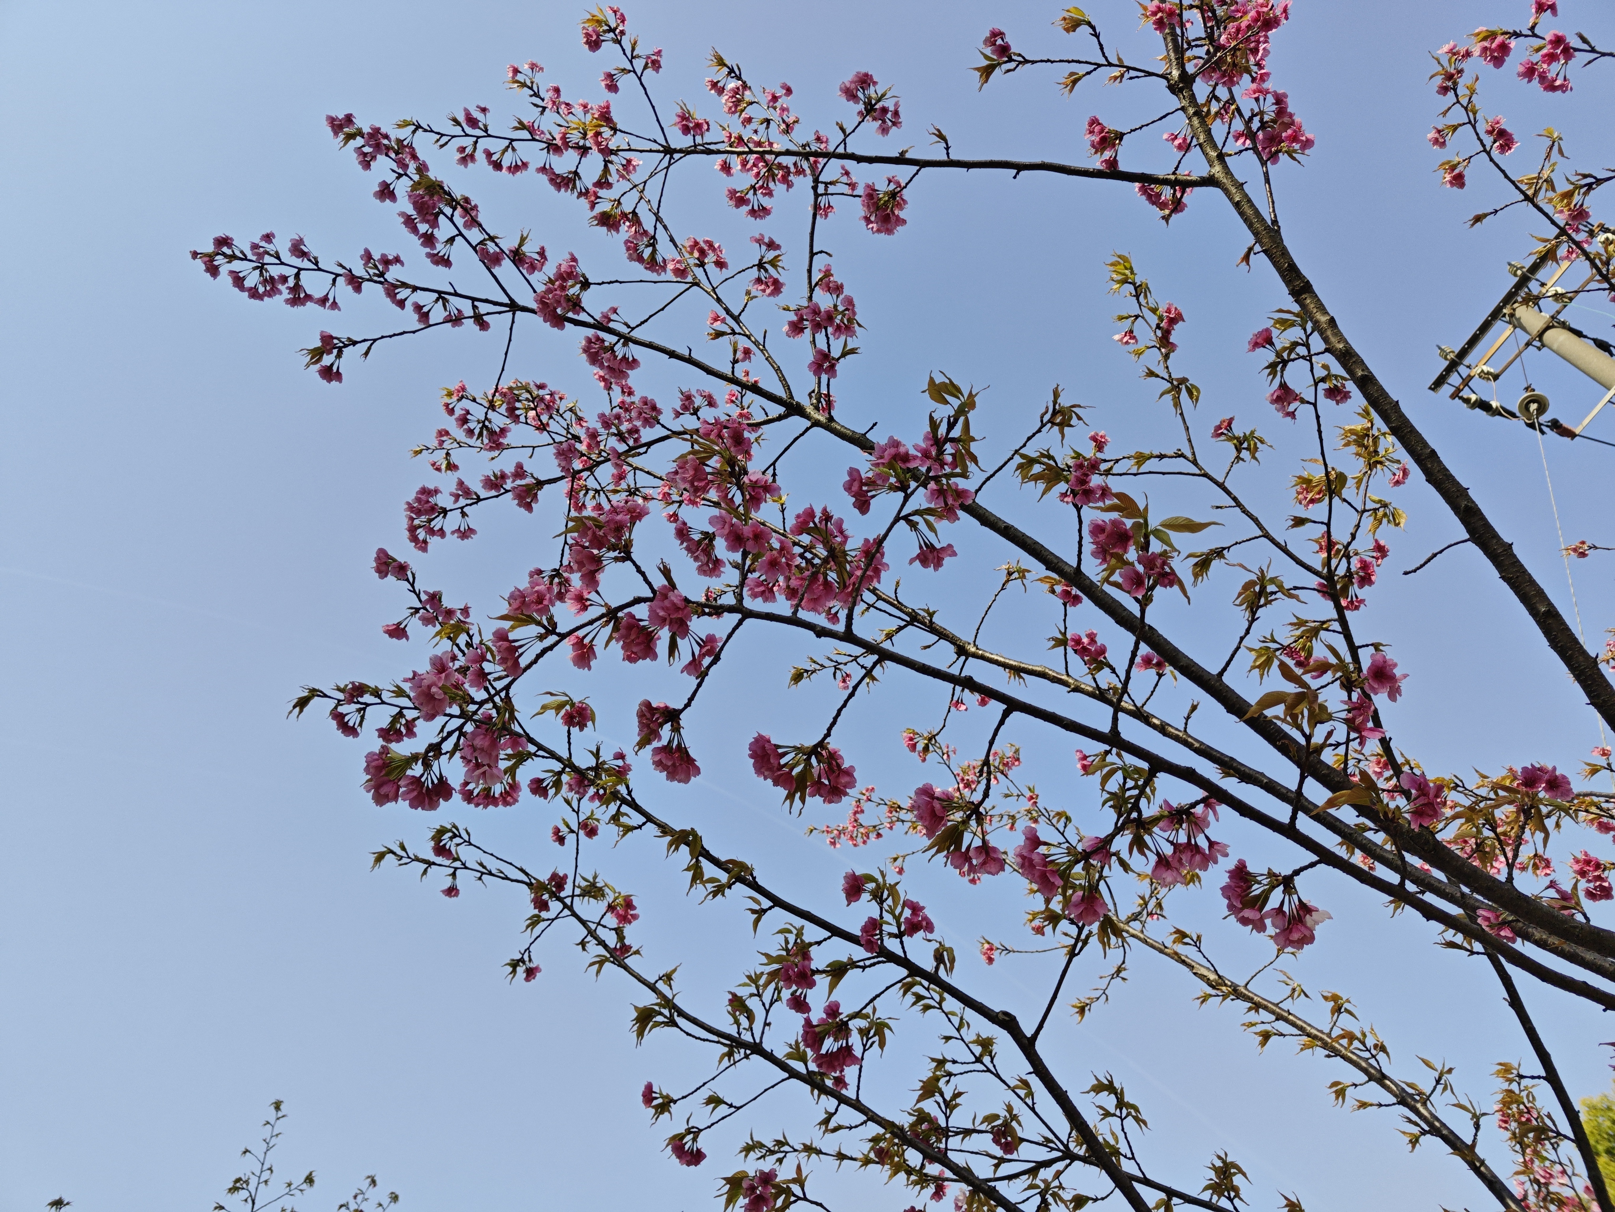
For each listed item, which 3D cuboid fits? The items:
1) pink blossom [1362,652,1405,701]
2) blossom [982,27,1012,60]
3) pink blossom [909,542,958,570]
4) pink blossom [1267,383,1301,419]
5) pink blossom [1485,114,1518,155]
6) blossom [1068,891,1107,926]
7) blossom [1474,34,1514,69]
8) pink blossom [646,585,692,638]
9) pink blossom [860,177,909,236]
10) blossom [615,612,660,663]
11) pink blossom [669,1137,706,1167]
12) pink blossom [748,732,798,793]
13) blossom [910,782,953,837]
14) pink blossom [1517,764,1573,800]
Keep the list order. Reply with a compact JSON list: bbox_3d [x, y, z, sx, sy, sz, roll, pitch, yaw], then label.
[{"bbox_3d":[0.576,0.071,1.120,0.043,0.036,0.049,0,-84,-3],"label":"pink blossom"},{"bbox_3d":[0.296,-0.878,1.750,0.045,0.051,0.040,0,-24,34],"label":"blossom"},{"bbox_3d":[0.155,-0.061,1.380,0.061,0.042,0.034,0,-49,0],"label":"pink blossom"},{"bbox_3d":[0.639,-0.274,1.500,0.046,0.042,0.049,0,-53,7],"label":"pink blossom"},{"bbox_3d":[0.992,-0.672,1.600,0.047,0.053,0.048,30,-61,-19],"label":"pink blossom"},{"bbox_3d":[0.263,0.283,1.050,0.037,0.034,0.033,0,-49,-4],"label":"blossom"},{"bbox_3d":[1.012,-0.817,1.650,0.058,0.050,0.048,0,-55,0],"label":"blossom"},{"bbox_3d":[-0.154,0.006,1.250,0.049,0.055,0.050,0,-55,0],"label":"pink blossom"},{"bbox_3d":[0.110,-0.571,1.600,0.068,0.079,0.070,0,-55,0],"label":"pink blossom"},{"bbox_3d":[-0.193,0.035,1.270,0.049,0.054,0.049,-21,-58,14],"label":"blossom"},{"bbox_3d":[-0.177,0.804,1.650,0.054,0.040,0.045,0,-49,0],"label":"pink blossom"},{"bbox_3d":[-0.039,0.177,1.270,0.056,0.064,0.053,35,-62,-21],"label":"pink blossom"},{"bbox_3d":[0.122,0.201,1.100,0.036,0.042,0.053,-25,-76,-34],"label":"blossom"},{"bbox_3d":[0.803,0.191,1.220,0.059,0.038,0.037,0,-55,0],"label":"pink blossom"}]

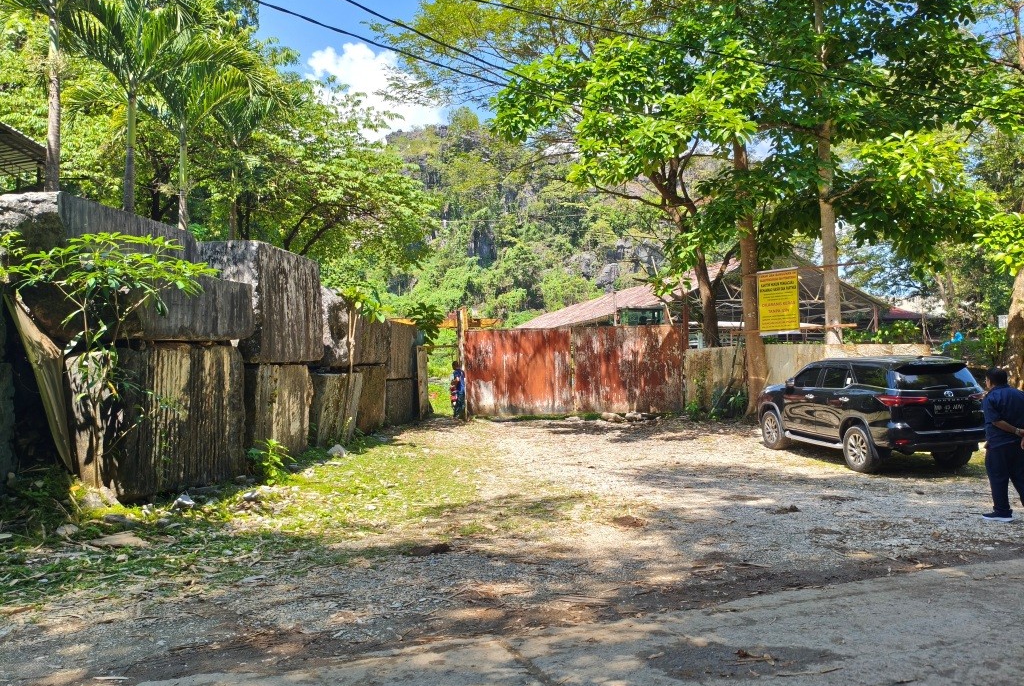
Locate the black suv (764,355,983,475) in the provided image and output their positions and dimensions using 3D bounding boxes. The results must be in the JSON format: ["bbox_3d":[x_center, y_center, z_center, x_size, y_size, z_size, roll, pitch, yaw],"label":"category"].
[{"bbox_3d":[6.120,1.140,13.530,1.860,1.820,4.800,0,-2,-9],"label":"black suv"}]

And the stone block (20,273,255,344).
[{"bbox_3d":[-5.373,-0.520,11.501,1.500,0.950,3.400,0,-2,7],"label":"stone block"}]

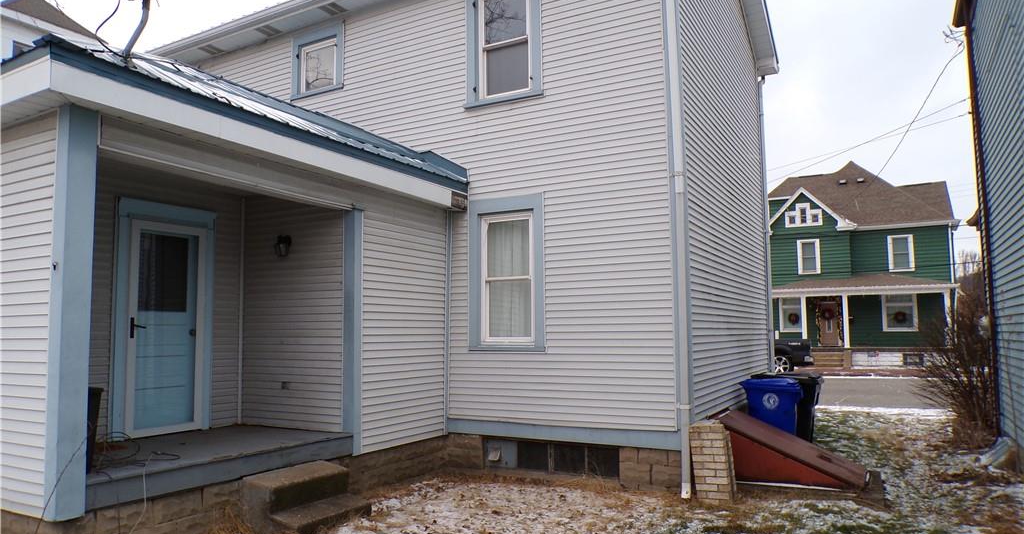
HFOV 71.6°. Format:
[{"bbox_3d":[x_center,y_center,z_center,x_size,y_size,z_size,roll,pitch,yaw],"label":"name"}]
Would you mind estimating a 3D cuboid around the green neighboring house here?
[{"bbox_3d":[17.122,-0.465,35.054,8.000,10.350,10.800,-4,-6,29],"label":"green neighboring house"}]

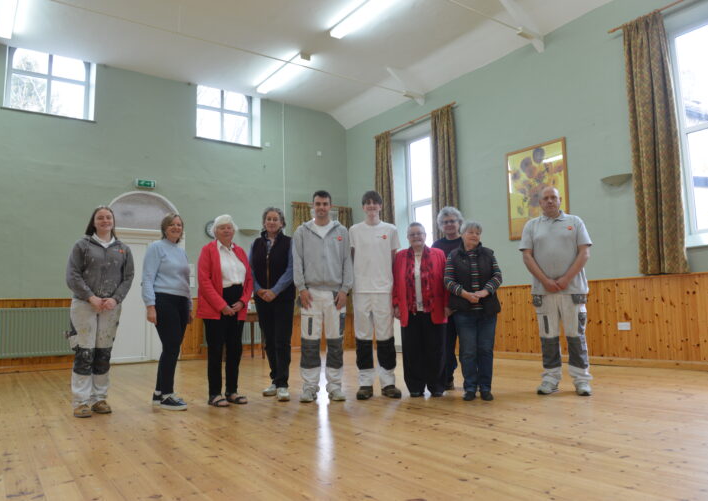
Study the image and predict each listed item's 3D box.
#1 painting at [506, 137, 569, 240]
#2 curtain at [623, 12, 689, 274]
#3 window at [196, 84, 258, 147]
[{"bbox_3d":[2.510,-0.818,7.446,0.045,1.265,0.973,4,-8,-37],"label":"painting"},{"bbox_3d":[3.392,-1.228,6.179,0.170,3.001,0.513,4,-8,-37],"label":"curtain"},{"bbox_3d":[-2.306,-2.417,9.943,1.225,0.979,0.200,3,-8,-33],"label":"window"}]

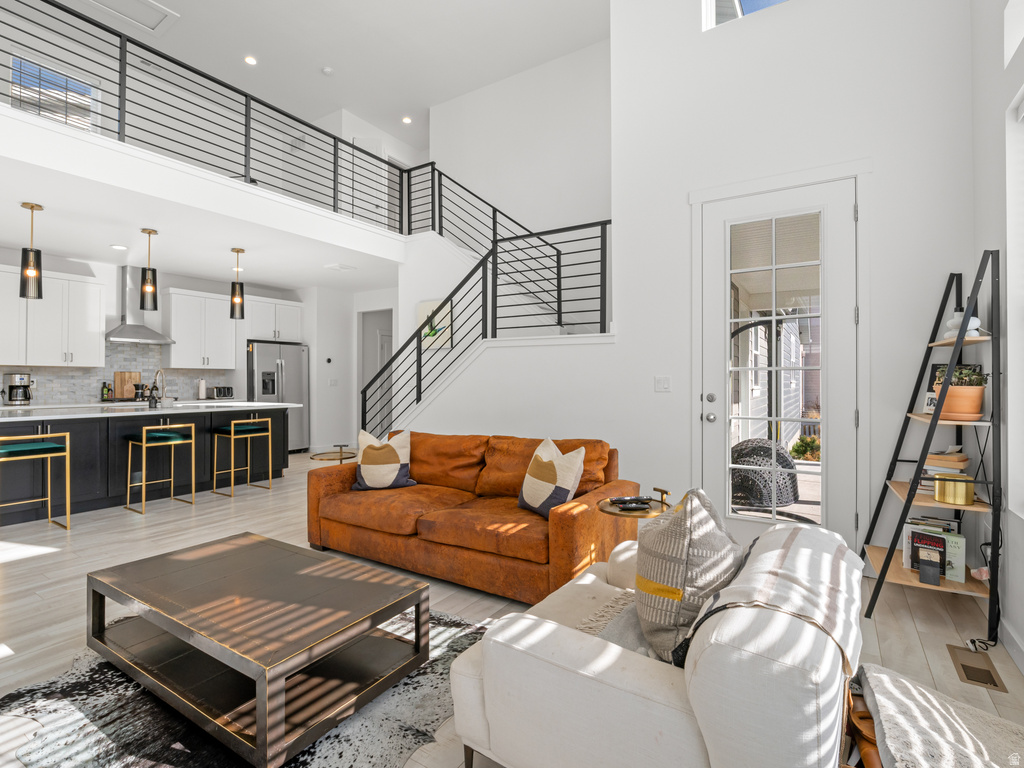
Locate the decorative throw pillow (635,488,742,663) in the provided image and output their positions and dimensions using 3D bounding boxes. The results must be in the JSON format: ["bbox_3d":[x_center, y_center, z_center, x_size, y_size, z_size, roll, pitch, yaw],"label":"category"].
[{"bbox_3d":[0.550,0.545,1.465,0.220,0.440,0.440,10,4,26],"label":"decorative throw pillow"}]

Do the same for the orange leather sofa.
[{"bbox_3d":[-0.317,0.785,3.314,2.108,0.810,1.020,0,0,32],"label":"orange leather sofa"}]

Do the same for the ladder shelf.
[{"bbox_3d":[2.146,0.288,2.513,0.490,1.803,0.500,0,0,29],"label":"ladder shelf"}]

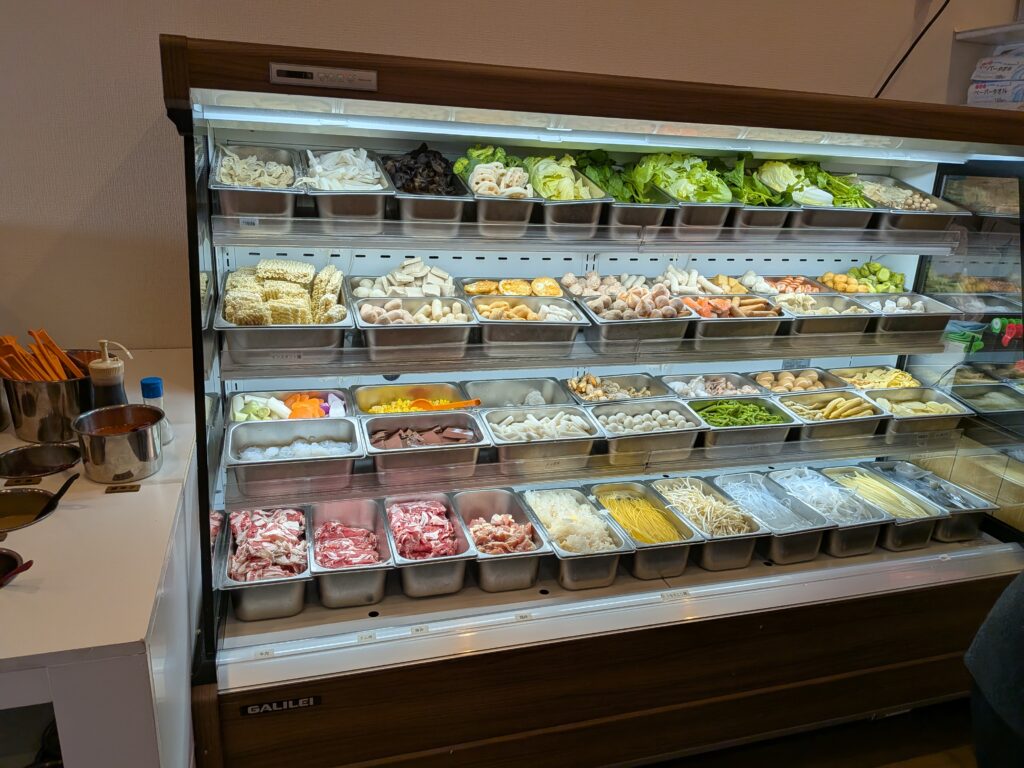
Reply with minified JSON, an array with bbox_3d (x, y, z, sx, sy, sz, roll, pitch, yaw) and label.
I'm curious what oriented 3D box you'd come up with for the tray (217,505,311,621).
[{"bbox_3d":[-0.531,0.397,1.581,0.176,0.100,0.325,-2,19,-16],"label":"tray"}]

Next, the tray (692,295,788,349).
[{"bbox_3d":[0.548,-0.149,1.785,0.265,0.100,0.162,-3,28,-15],"label":"tray"}]

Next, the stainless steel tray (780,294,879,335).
[{"bbox_3d":[0.828,-0.162,1.912,0.265,0.100,0.162,-2,28,-16],"label":"stainless steel tray"}]

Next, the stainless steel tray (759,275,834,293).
[{"bbox_3d":[0.740,-0.231,1.983,0.265,0.100,0.162,-2,27,-16],"label":"stainless steel tray"}]

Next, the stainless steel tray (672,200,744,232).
[{"bbox_3d":[0.444,-0.483,1.895,0.176,0.100,0.325,-2,33,-16],"label":"stainless steel tray"}]

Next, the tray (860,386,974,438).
[{"bbox_3d":[1.107,0.096,1.968,0.265,0.100,0.162,-2,28,-16],"label":"tray"}]

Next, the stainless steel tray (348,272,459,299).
[{"bbox_3d":[-0.257,-0.188,1.736,0.268,0.100,0.162,-2,28,-16],"label":"stainless steel tray"}]

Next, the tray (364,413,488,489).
[{"bbox_3d":[-0.196,0.149,1.585,0.265,0.100,0.162,-2,28,-16],"label":"tray"}]

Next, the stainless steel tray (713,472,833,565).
[{"bbox_3d":[0.656,0.348,1.843,0.176,0.100,0.325,-2,19,-16],"label":"stainless steel tray"}]

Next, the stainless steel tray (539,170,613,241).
[{"bbox_3d":[0.107,-0.427,1.660,0.162,0.100,0.265,-6,35,-15],"label":"stainless steel tray"}]

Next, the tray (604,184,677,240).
[{"bbox_3d":[0.269,-0.459,1.812,0.176,0.100,0.325,-2,33,-16],"label":"tray"}]

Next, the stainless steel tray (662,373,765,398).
[{"bbox_3d":[0.544,0.050,1.971,0.265,0.100,0.162,-2,27,-16],"label":"stainless steel tray"}]

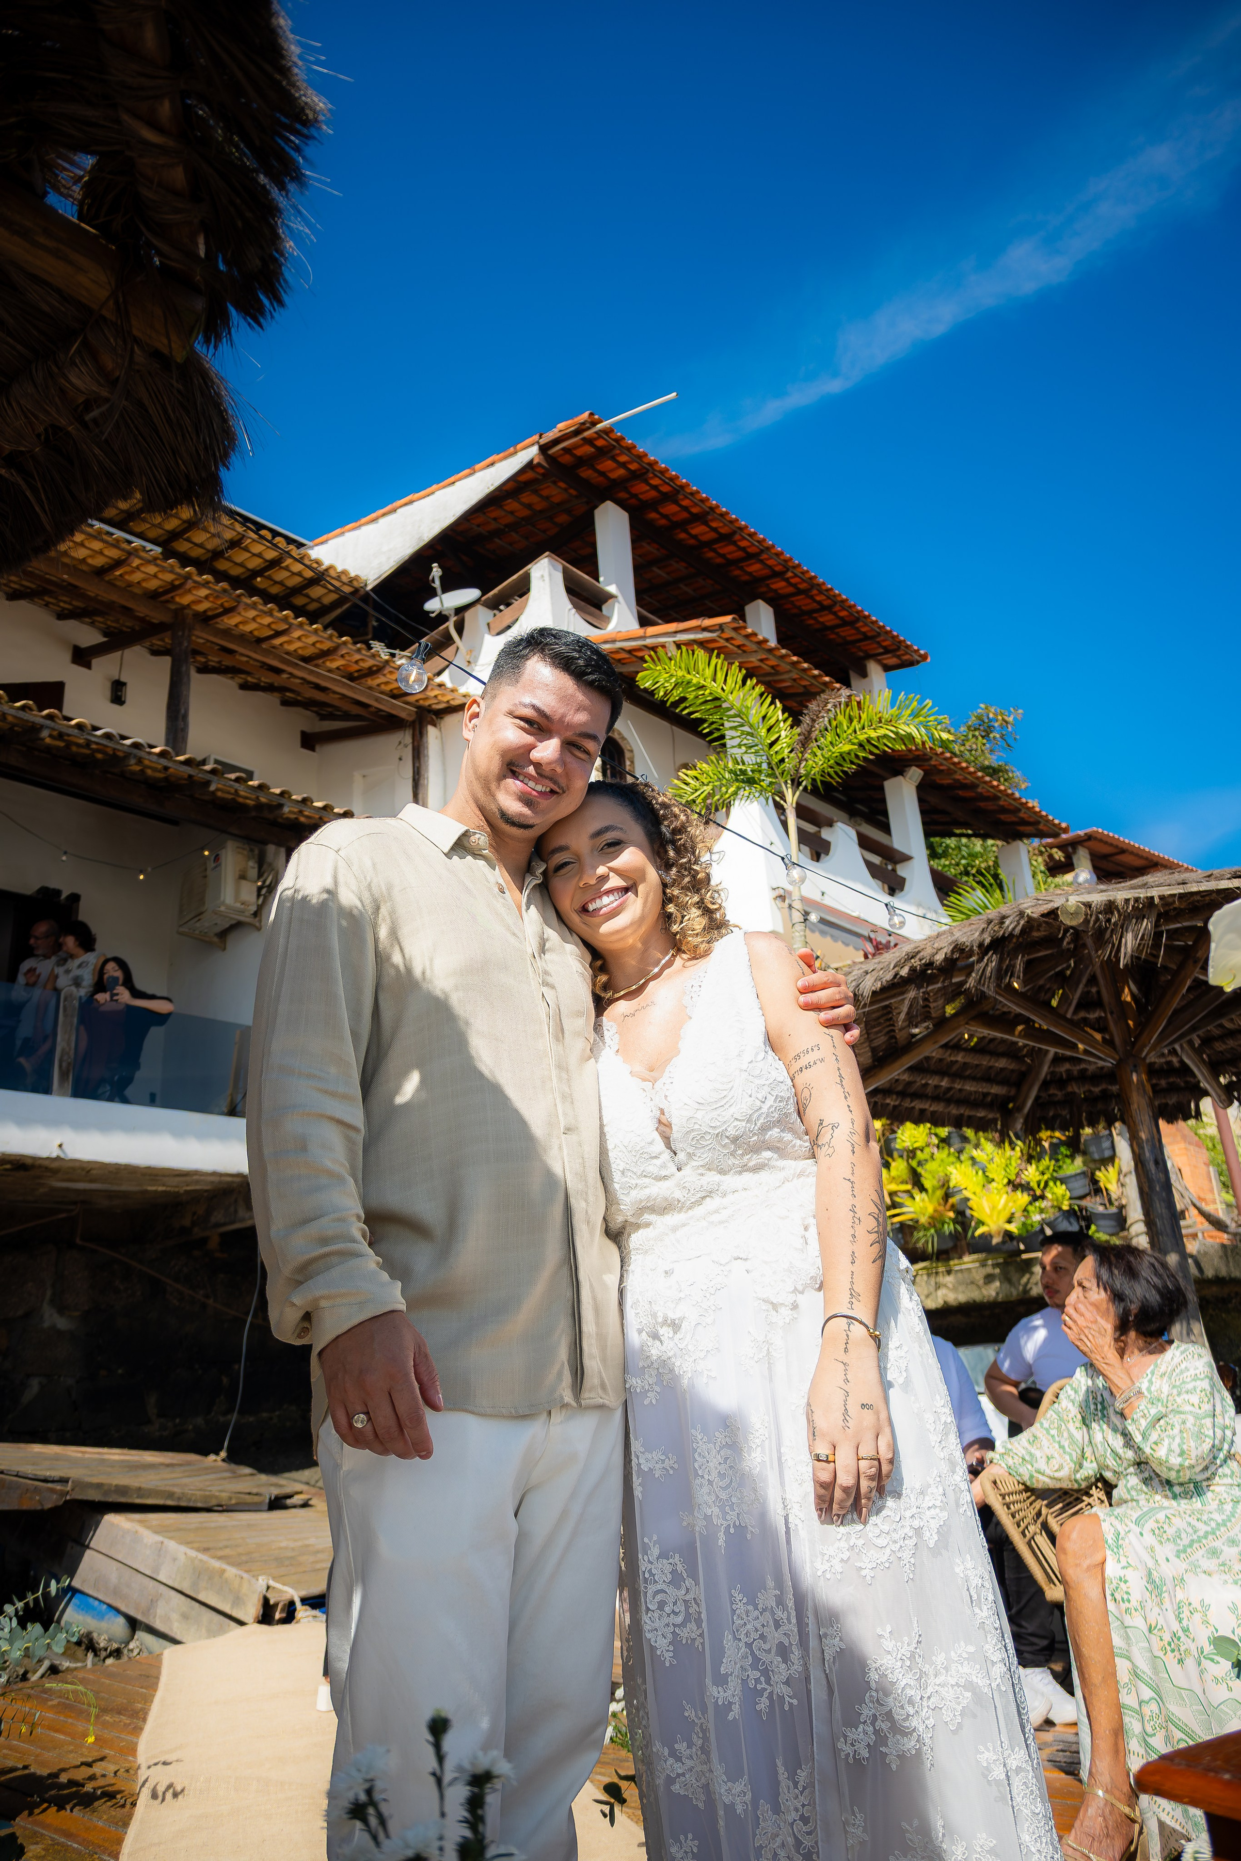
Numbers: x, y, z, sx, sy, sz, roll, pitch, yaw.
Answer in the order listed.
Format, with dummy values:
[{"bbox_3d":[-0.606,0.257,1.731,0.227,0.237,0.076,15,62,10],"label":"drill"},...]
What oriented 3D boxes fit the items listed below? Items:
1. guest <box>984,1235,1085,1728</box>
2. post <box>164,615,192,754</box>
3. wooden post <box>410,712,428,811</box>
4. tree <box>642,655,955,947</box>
[{"bbox_3d":[1.375,1.498,3.607,0.600,1.250,0.750,-10,-20,17],"label":"guest"},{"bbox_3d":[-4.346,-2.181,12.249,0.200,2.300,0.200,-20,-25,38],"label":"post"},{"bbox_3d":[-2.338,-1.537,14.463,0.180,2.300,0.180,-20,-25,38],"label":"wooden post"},{"bbox_3d":[1.073,0.181,6.590,1.700,3.700,1.600,-4,-19,0],"label":"tree"}]

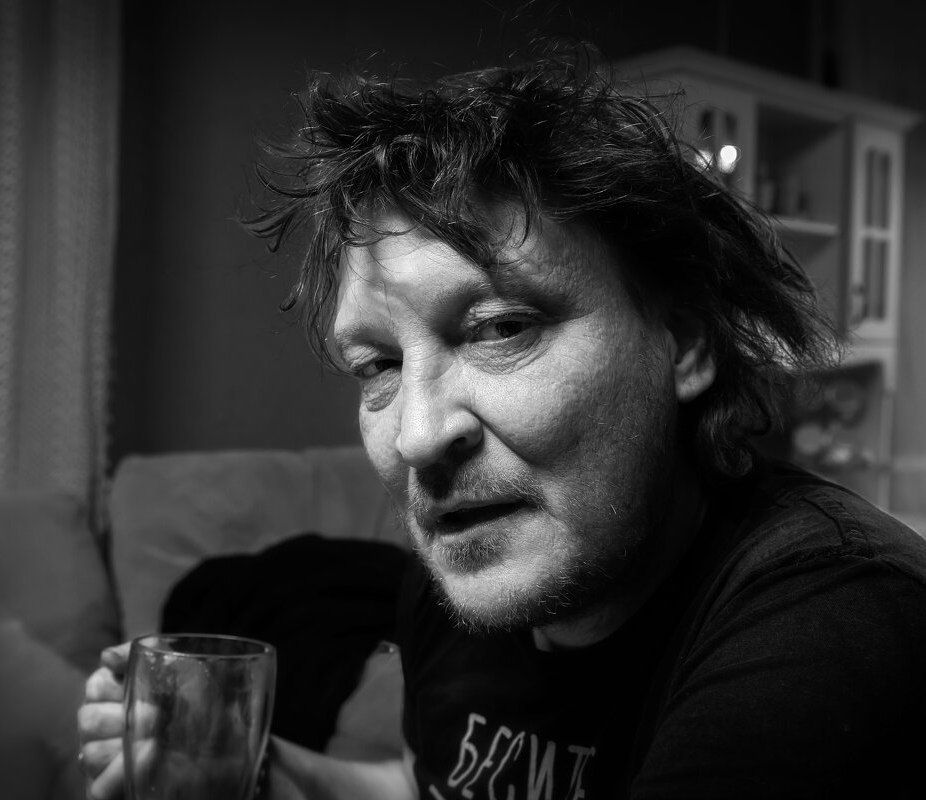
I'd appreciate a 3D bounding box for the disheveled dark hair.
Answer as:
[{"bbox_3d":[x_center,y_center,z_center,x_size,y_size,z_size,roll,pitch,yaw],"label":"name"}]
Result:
[{"bbox_3d":[0.031,-0.061,0.587,0.223,0.240,0.224,-17,-9,28],"label":"disheveled dark hair"}]

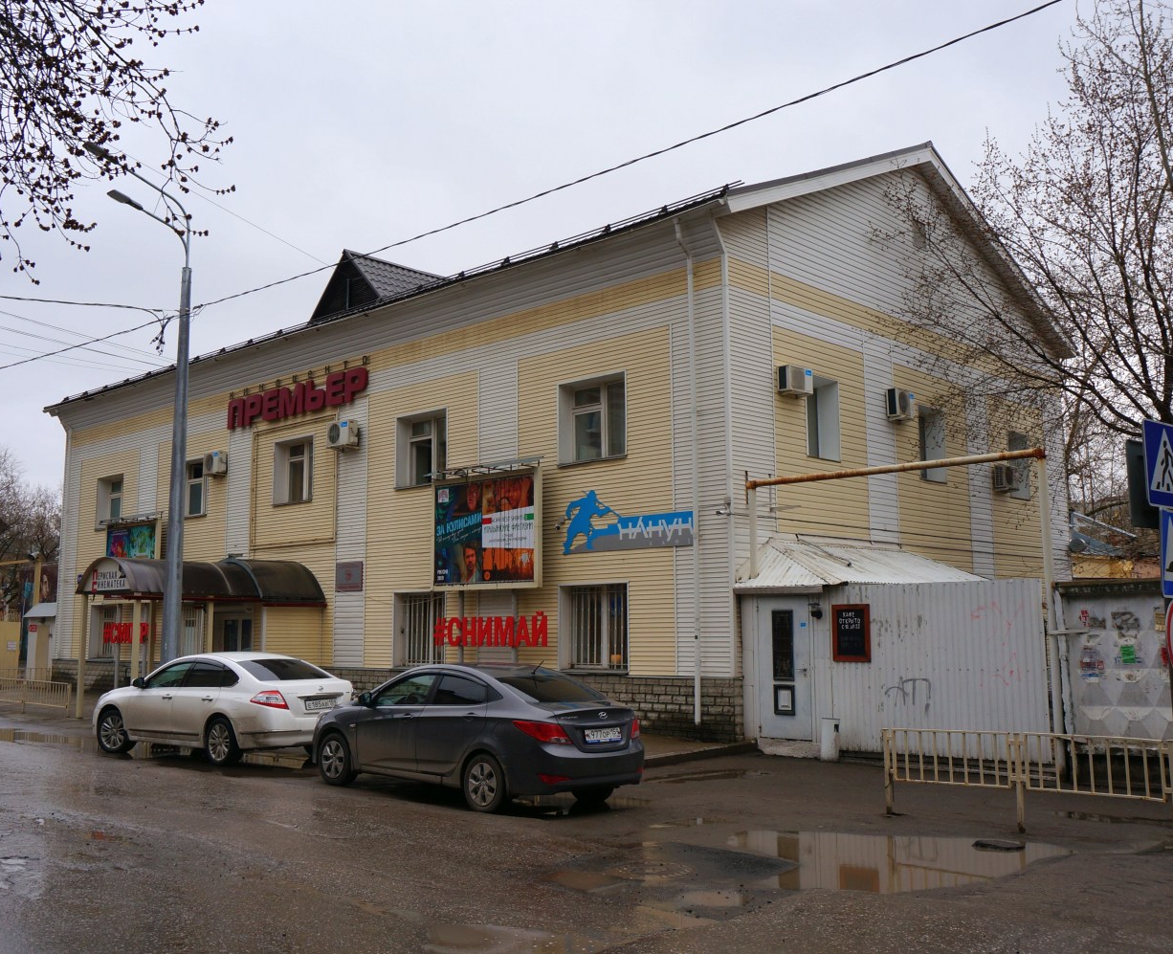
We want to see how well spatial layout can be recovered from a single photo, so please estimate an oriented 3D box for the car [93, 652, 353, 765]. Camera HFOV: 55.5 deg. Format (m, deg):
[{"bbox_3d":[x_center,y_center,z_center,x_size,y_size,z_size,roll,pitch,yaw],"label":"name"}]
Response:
[{"bbox_3d":[-5.461,3.385,16.645,4.820,1.480,1.800,-6,-9,38],"label":"car"}]

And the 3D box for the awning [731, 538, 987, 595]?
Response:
[{"bbox_3d":[4.635,1.450,18.055,1.800,0.920,5.400,-7,-10,44],"label":"awning"}]

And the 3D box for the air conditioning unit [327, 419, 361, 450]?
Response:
[{"bbox_3d":[-5.121,-0.881,23.560,0.790,0.530,0.280,-7,-10,41],"label":"air conditioning unit"}]

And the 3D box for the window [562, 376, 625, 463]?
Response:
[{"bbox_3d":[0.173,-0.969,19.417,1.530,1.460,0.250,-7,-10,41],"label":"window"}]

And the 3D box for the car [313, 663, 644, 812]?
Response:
[{"bbox_3d":[-1.413,2.873,12.794,4.370,1.470,1.710,-7,-10,42],"label":"car"}]

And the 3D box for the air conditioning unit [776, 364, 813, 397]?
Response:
[{"bbox_3d":[3.402,-1.564,18.082,0.260,0.430,0.700,-7,-10,44],"label":"air conditioning unit"}]

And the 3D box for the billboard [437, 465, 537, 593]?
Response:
[{"bbox_3d":[-1.834,1.029,20.322,2.800,2.060,0.160,-7,-10,41],"label":"billboard"}]

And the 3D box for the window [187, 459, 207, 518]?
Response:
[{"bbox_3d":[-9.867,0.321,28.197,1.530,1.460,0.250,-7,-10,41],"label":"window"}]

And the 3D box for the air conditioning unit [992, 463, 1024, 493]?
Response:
[{"bbox_3d":[8.922,0.049,23.668,0.780,0.530,0.280,7,-11,-44],"label":"air conditioning unit"}]

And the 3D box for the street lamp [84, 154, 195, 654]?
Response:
[{"bbox_3d":[-8.623,-0.774,21.027,0.350,10.850,2.350,-7,-10,41],"label":"street lamp"}]

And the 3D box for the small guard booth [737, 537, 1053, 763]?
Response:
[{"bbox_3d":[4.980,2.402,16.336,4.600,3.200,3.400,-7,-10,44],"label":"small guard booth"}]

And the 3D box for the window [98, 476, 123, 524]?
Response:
[{"bbox_3d":[-13.944,0.776,32.915,1.650,1.500,0.270,-7,-10,44],"label":"window"}]

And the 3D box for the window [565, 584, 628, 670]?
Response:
[{"bbox_3d":[0.201,2.554,18.811,1.580,1.460,0.250,-7,-10,44],"label":"window"}]

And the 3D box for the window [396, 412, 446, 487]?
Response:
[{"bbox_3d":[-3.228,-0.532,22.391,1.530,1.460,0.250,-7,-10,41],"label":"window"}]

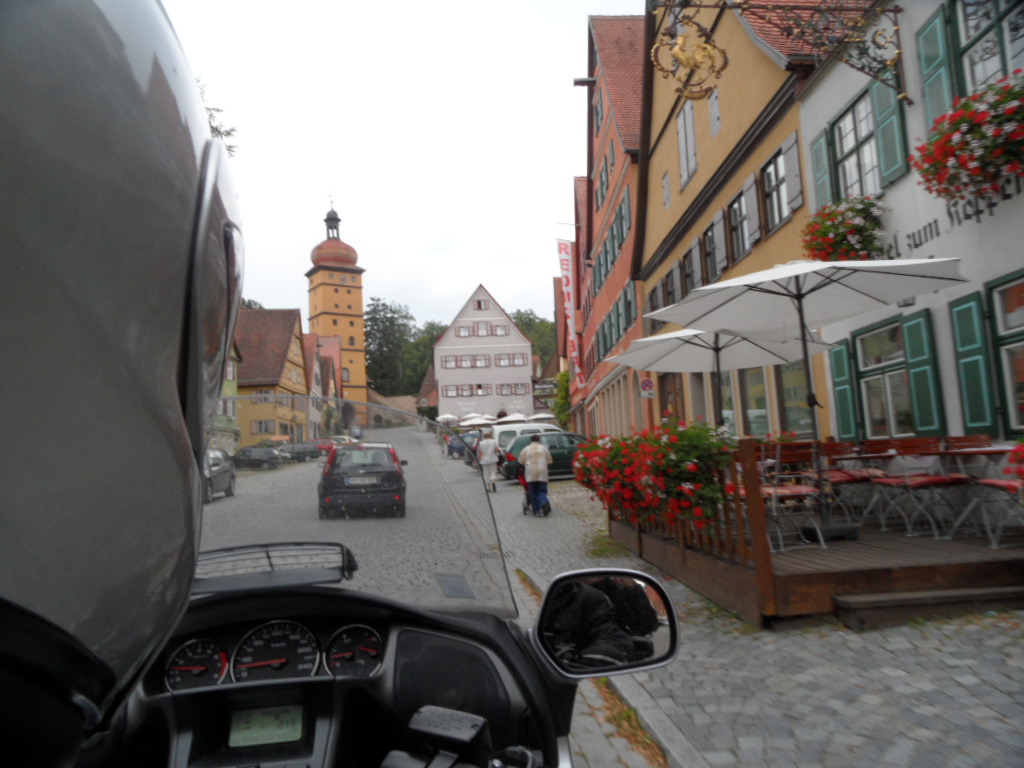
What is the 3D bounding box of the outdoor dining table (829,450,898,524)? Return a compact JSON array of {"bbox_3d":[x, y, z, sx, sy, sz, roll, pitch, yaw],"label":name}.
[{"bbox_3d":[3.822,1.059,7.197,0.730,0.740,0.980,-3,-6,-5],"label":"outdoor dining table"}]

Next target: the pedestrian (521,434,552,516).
[{"bbox_3d":[0.520,1.948,15.063,0.620,1.710,0.450,-3,-6,1],"label":"pedestrian"}]

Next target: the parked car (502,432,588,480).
[{"bbox_3d":[1.969,2.307,22.775,4.400,1.500,1.750,-2,-7,-5],"label":"parked car"}]

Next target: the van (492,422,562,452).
[{"bbox_3d":[1.498,2.257,25.778,4.150,1.780,1.750,-3,-6,-4],"label":"van"}]

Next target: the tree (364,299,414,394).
[{"bbox_3d":[-23.465,-5.380,135.121,10.500,23.000,10.500,-3,-6,0],"label":"tree"}]

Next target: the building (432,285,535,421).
[{"bbox_3d":[-3.264,-2.498,87.866,11.400,16.026,14.000,-3,-6,-2],"label":"building"}]

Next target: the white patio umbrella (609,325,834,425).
[{"bbox_3d":[2.769,0.500,9.338,2.850,2.470,2.850,-2,-7,-8],"label":"white patio umbrella"}]

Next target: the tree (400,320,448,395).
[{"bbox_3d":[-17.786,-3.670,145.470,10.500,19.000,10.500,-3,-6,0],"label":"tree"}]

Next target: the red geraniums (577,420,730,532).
[{"bbox_3d":[1.240,0.889,7.200,0.600,0.800,3.600,-2,-7,-5],"label":"red geraniums"}]

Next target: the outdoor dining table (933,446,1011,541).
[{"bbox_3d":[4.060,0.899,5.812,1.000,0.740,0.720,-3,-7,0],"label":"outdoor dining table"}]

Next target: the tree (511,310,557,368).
[{"bbox_3d":[4.517,-5.013,130.222,10.000,18.000,10.000,-3,-6,0],"label":"tree"}]

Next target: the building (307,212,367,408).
[{"bbox_3d":[-29.366,-10.935,119.147,7.600,36.837,7.600,1,-8,-32],"label":"building"}]

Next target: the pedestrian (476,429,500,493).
[{"bbox_3d":[-0.565,2.106,19.099,0.550,1.630,0.420,-3,-6,0],"label":"pedestrian"}]

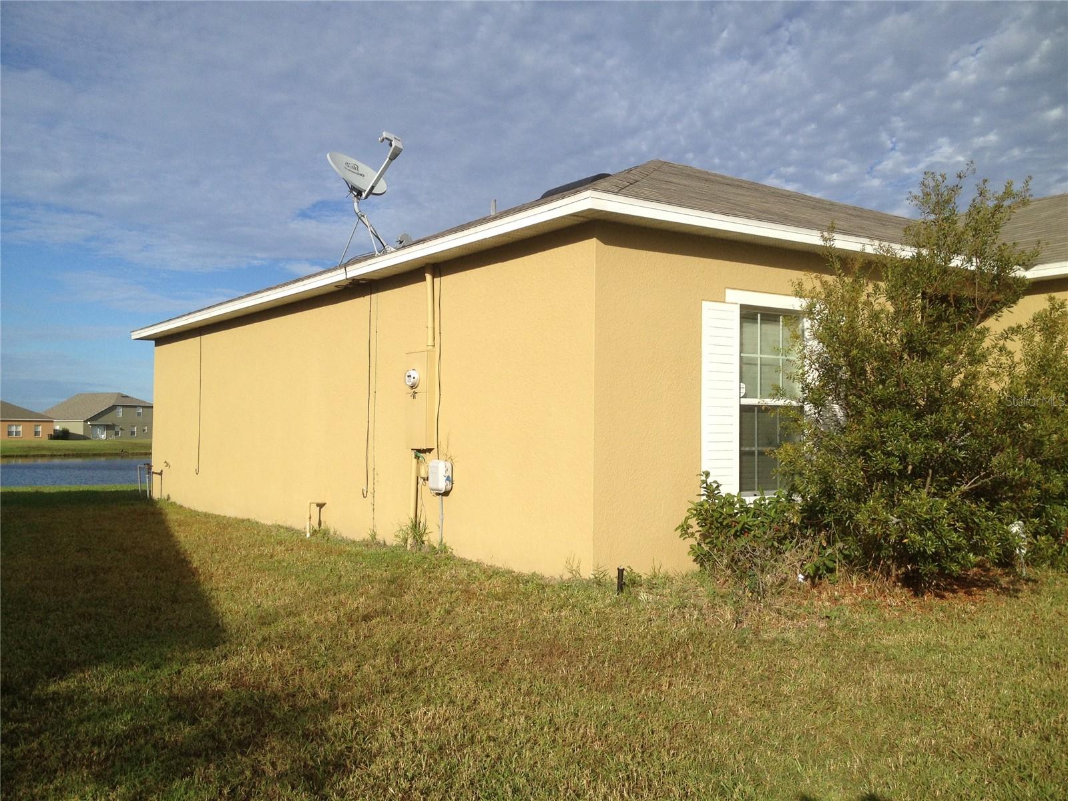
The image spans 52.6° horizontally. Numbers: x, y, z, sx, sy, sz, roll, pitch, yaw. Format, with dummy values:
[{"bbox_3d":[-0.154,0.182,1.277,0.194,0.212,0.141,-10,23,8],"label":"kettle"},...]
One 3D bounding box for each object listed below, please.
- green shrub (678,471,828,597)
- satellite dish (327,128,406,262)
[{"bbox_3d":[1.556,0.961,7.700,1.050,0.880,0.900,2,-3,-35],"label":"green shrub"},{"bbox_3d":[-1.560,-1.870,10.220,0.920,1.080,0.700,-1,-3,30],"label":"satellite dish"}]

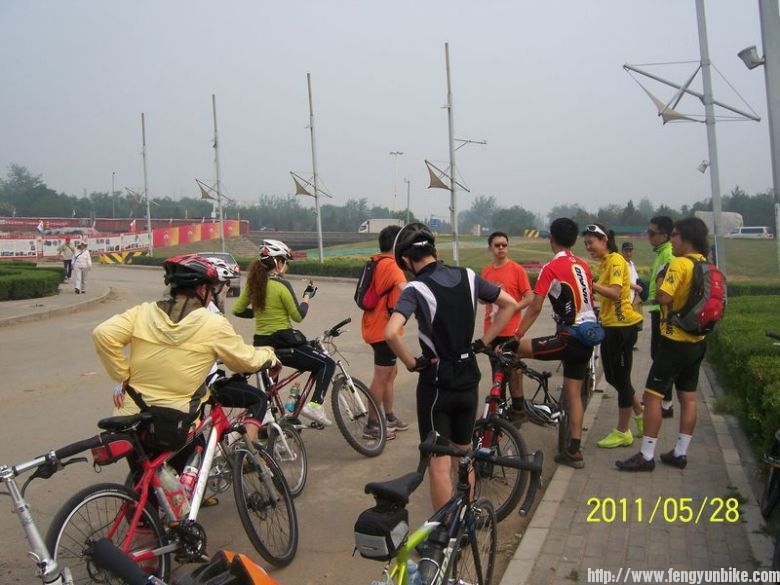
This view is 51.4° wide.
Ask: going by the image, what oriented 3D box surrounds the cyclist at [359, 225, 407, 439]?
[{"bbox_3d":[-0.029,0.335,6.820,0.440,1.760,0.500,0,3,9],"label":"cyclist"}]

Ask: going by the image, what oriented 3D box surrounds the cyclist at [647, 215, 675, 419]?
[{"bbox_3d":[2.459,0.207,7.161,0.400,1.780,0.500,-1,4,13],"label":"cyclist"}]

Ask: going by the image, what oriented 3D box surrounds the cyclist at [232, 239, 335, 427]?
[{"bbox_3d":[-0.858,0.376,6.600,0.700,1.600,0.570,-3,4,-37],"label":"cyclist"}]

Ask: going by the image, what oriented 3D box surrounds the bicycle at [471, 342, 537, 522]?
[{"bbox_3d":[0.669,0.802,5.350,0.580,1.020,1.660,-1,3,-1],"label":"bicycle"}]

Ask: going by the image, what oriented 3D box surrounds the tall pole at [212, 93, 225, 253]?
[{"bbox_3d":[-11.720,-7.504,55.656,0.300,12.164,0.300,-3,3,0],"label":"tall pole"}]

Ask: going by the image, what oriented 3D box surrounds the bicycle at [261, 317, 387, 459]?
[{"bbox_3d":[-0.790,0.778,6.360,1.680,1.060,0.570,-3,4,-18],"label":"bicycle"}]

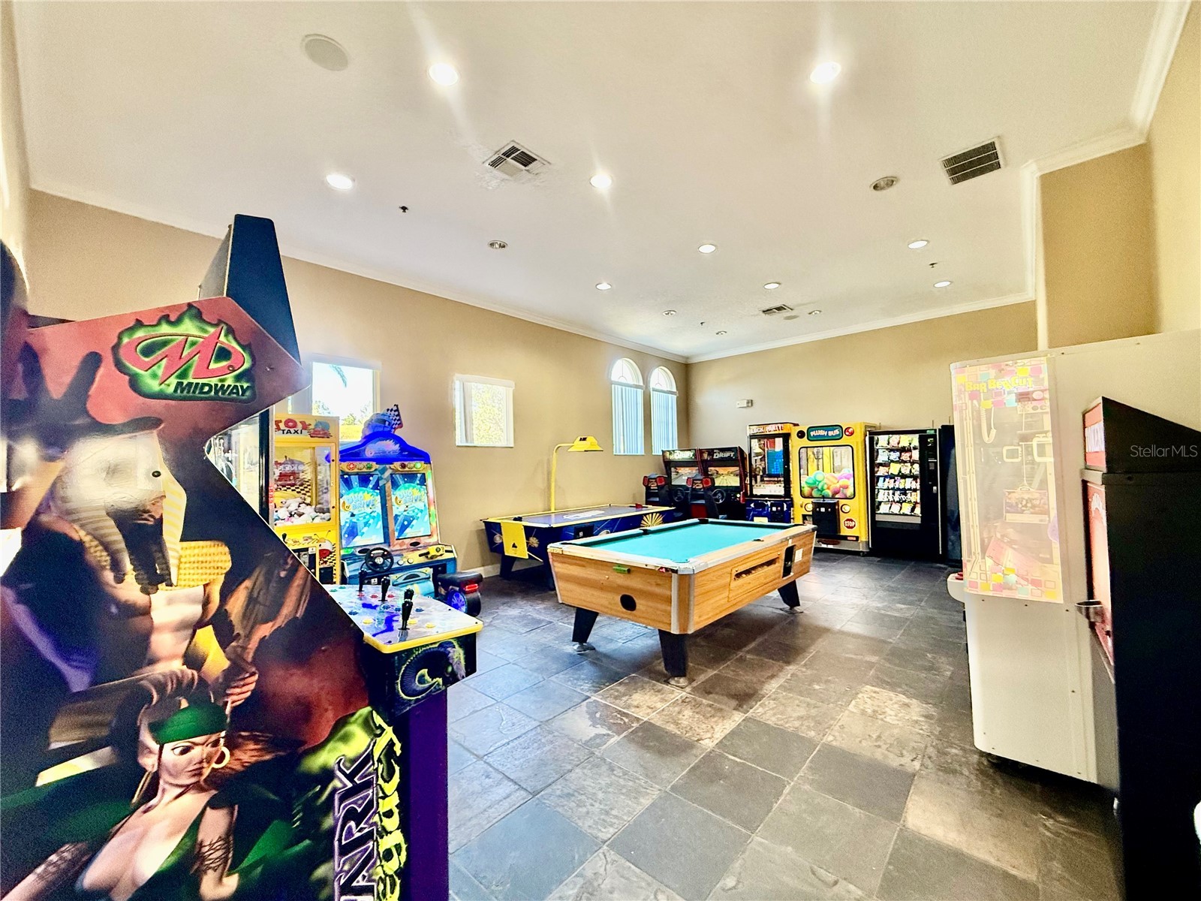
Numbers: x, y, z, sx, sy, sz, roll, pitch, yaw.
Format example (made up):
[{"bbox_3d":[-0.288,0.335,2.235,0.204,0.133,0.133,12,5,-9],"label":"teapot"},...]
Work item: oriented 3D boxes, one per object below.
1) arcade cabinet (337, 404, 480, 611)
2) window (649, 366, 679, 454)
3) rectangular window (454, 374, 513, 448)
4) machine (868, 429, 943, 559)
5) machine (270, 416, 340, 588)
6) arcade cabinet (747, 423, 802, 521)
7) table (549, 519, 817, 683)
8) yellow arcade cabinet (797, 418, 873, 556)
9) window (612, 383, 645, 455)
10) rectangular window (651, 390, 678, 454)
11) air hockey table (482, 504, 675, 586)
[{"bbox_3d":[-2.019,0.582,4.779,1.320,2.090,1.160,-3,-3,42],"label":"arcade cabinet"},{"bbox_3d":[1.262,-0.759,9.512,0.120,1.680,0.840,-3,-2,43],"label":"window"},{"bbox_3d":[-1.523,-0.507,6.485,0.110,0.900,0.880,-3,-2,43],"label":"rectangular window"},{"bbox_3d":[4.678,0.668,7.346,0.870,1.840,0.830,-3,-3,42],"label":"machine"},{"bbox_3d":[-2.846,0.669,4.238,0.790,1.910,0.790,-3,-3,42],"label":"machine"},{"bbox_3d":[3.055,0.603,8.497,0.720,2.080,0.680,-3,-2,43],"label":"arcade cabinet"},{"bbox_3d":[0.859,1.144,4.240,1.280,0.795,2.370,-2,-2,42],"label":"table"},{"bbox_3d":[3.873,0.612,7.980,1.030,2.030,0.910,-3,-3,42],"label":"yellow arcade cabinet"},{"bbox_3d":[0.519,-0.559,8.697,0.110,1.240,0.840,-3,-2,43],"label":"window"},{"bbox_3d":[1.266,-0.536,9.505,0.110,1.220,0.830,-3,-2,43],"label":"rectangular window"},{"bbox_3d":[-0.200,1.267,6.702,1.270,0.790,2.510,-3,-3,42],"label":"air hockey table"}]

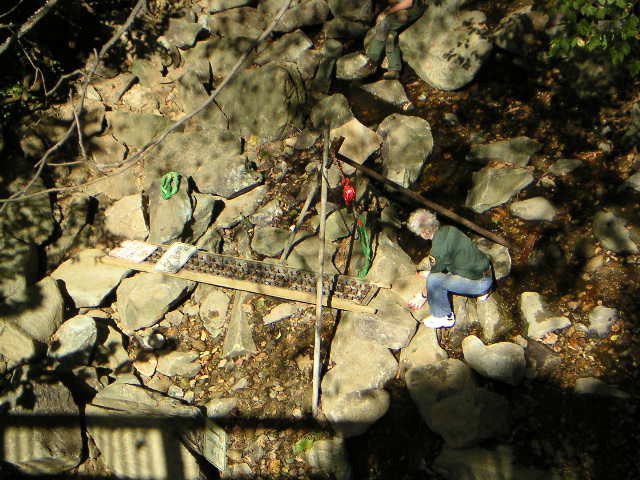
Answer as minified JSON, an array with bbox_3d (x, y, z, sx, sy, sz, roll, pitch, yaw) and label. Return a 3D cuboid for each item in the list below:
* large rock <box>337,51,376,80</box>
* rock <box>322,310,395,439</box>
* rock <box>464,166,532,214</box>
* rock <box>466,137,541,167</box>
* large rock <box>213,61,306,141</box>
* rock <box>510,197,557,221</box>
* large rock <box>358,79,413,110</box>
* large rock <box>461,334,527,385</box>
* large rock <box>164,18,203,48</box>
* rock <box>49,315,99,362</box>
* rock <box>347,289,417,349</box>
[{"bbox_3d":[0.397,-1.883,14.200,0.455,0.219,0.292,0,41,0],"label":"large rock"},{"bbox_3d":[0.311,1.087,10.606,0.582,0.487,1.159,0,40,0],"label":"rock"},{"bbox_3d":[1.635,-0.455,11.985,0.620,0.240,0.380,-13,43,-15],"label":"rock"},{"bbox_3d":[1.764,-0.851,12.617,0.700,0.200,0.300,-5,42,-6],"label":"rock"},{"bbox_3d":[-0.581,-1.380,12.944,0.920,0.420,0.750,0,41,0],"label":"large rock"},{"bbox_3d":[1.870,-0.276,11.500,0.391,0.140,0.190,0,40,0],"label":"rock"},{"bbox_3d":[0.690,-1.541,13.800,0.559,0.195,0.325,0,41,0],"label":"large rock"},{"bbox_3d":[1.445,0.998,10.868,0.530,0.265,0.441,0,40,0],"label":"large rock"},{"bbox_3d":[-1.451,-2.195,13.951,0.440,0.200,0.280,-7,41,-8],"label":"large rock"},{"bbox_3d":[-1.986,0.792,10.581,0.400,0.250,0.300,-21,45,-22],"label":"rock"},{"bbox_3d":[0.505,0.642,10.600,0.533,0.220,0.480,0,40,0],"label":"rock"}]

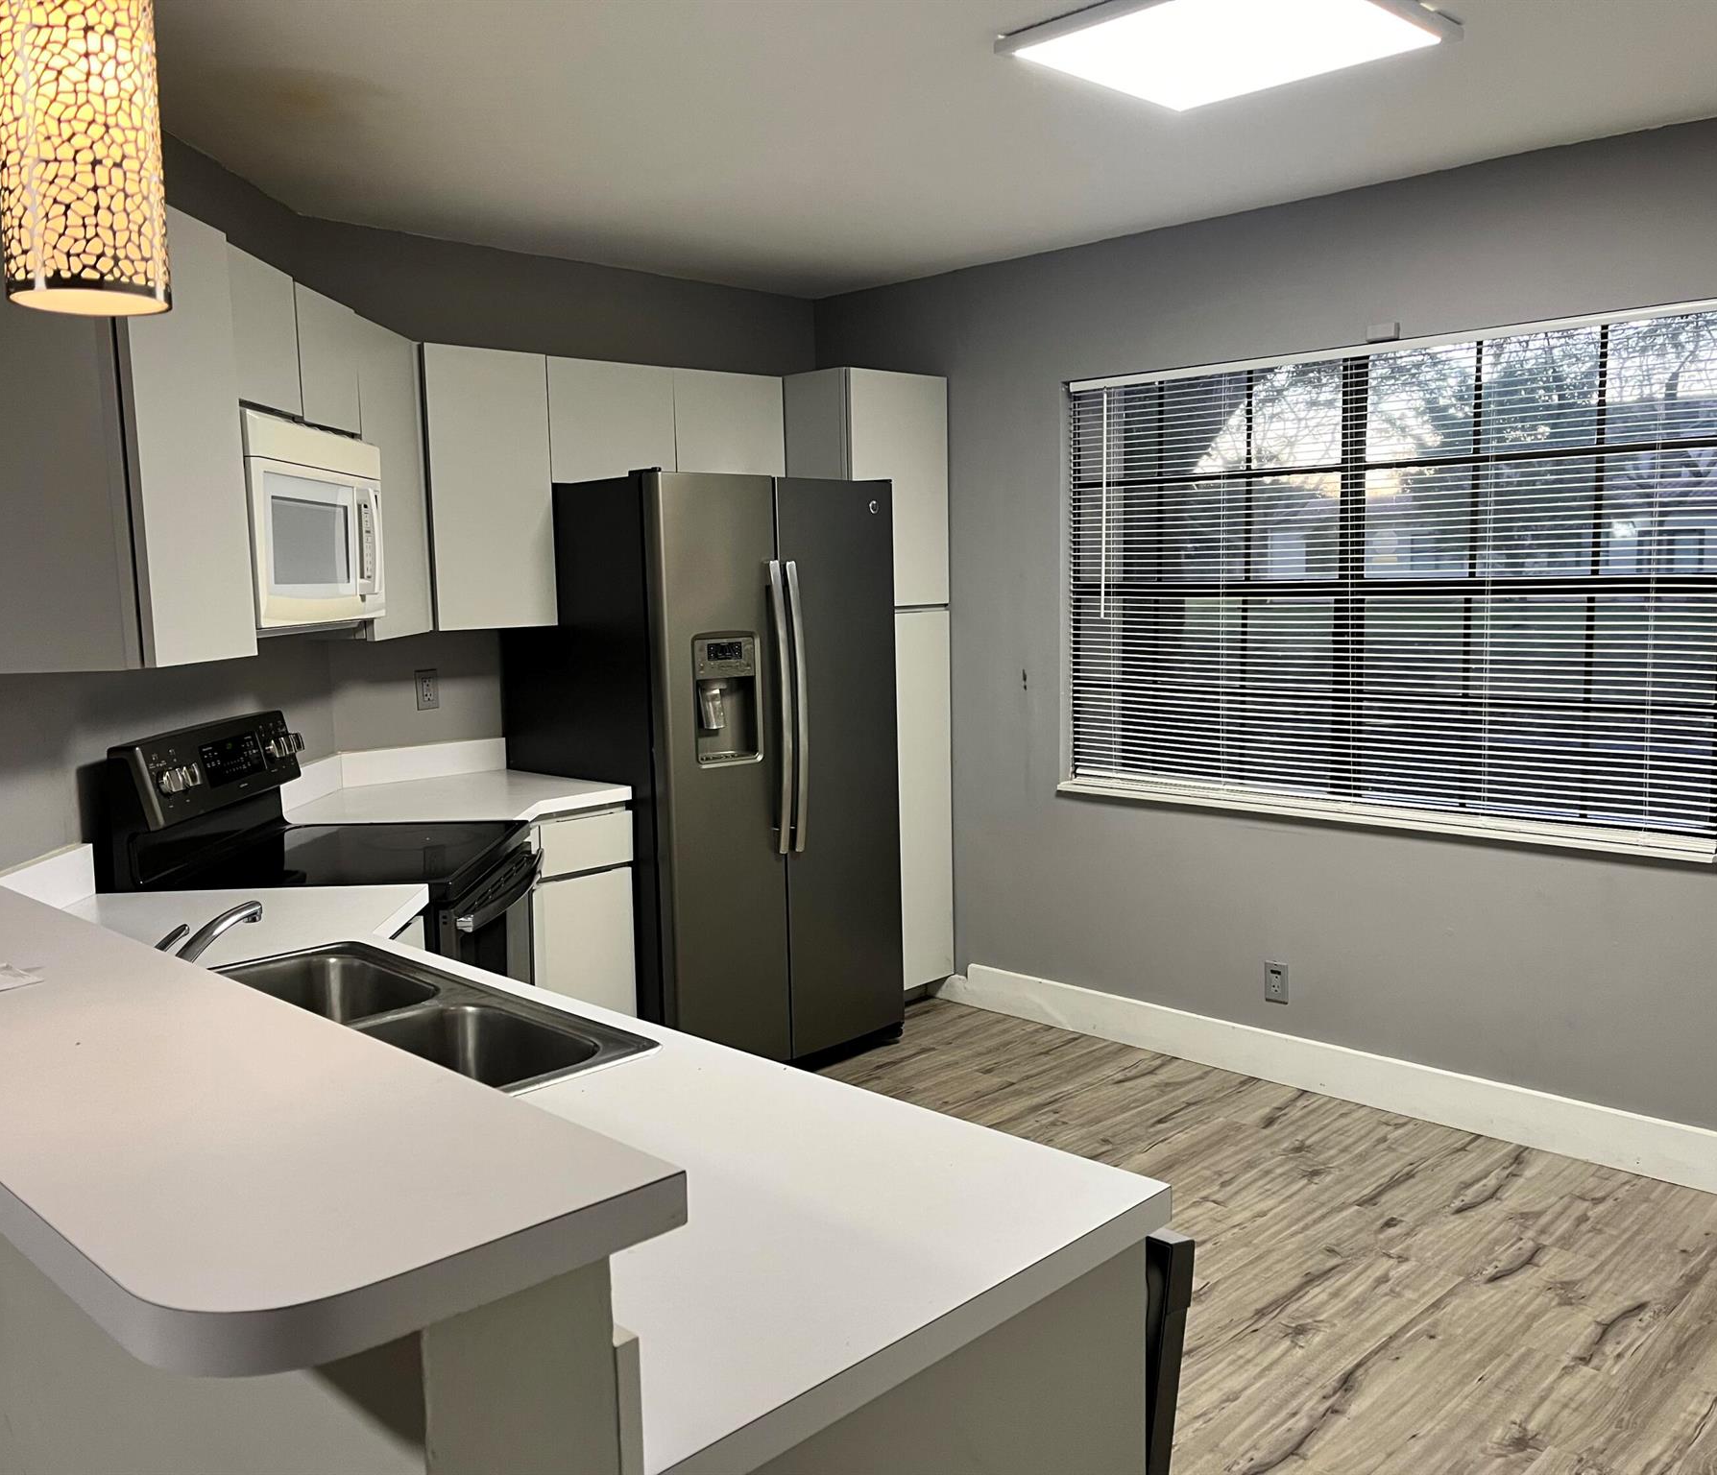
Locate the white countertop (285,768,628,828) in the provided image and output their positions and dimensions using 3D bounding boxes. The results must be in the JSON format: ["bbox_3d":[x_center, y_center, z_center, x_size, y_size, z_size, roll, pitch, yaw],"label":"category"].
[{"bbox_3d":[-1.093,0.192,3.850,0.883,0.042,0.949,5,9,44],"label":"white countertop"}]

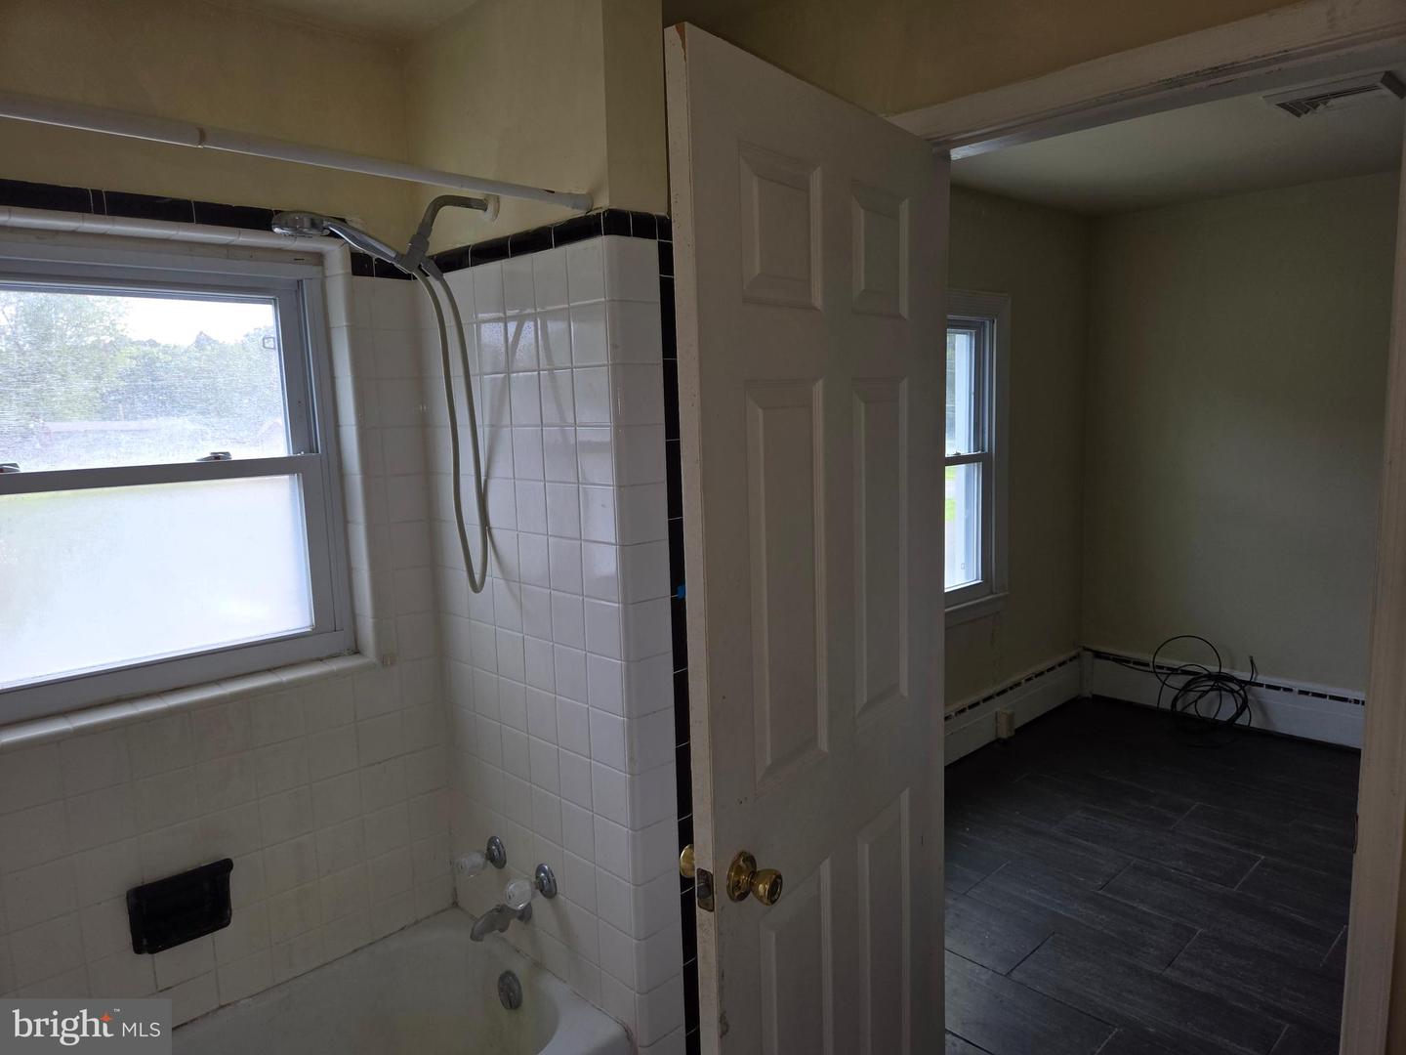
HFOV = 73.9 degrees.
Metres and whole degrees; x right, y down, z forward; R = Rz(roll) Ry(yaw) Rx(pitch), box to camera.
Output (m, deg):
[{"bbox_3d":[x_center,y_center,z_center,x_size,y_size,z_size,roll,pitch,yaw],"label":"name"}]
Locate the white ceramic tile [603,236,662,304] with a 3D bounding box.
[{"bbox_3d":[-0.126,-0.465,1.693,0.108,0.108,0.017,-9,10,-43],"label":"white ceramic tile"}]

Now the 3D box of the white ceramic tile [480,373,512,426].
[{"bbox_3d":[-0.433,-0.267,1.969,0.009,0.109,0.109,-9,10,-43],"label":"white ceramic tile"}]

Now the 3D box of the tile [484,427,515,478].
[{"bbox_3d":[-0.427,-0.158,1.975,0.010,0.108,0.108,-9,10,-43],"label":"tile"}]

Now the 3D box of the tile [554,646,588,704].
[{"bbox_3d":[-0.258,0.291,1.848,0.009,0.107,0.107,-9,10,-43],"label":"tile"}]

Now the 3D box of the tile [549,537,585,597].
[{"bbox_3d":[-0.267,0.076,1.846,0.010,0.108,0.108,-9,10,-43],"label":"tile"}]

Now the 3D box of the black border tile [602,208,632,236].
[{"bbox_3d":[-0.151,-0.535,1.652,0.045,0.043,0.022,-9,10,-43],"label":"black border tile"}]

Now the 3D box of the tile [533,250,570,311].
[{"bbox_3d":[-0.280,-0.462,1.750,0.009,0.107,0.107,-9,10,-43],"label":"tile"}]

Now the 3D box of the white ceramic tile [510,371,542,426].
[{"bbox_3d":[-0.356,-0.260,1.890,0.009,0.109,0.109,-9,10,-43],"label":"white ceramic tile"}]

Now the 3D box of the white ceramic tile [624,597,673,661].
[{"bbox_3d":[-0.107,0.192,1.776,0.111,0.109,0.018,-9,10,-43],"label":"white ceramic tile"}]

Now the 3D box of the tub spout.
[{"bbox_3d":[-0.445,0.860,2.054,0.135,0.058,0.052,-9,10,-43],"label":"tub spout"}]

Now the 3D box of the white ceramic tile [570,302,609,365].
[{"bbox_3d":[-0.205,-0.354,1.718,0.009,0.109,0.109,-9,10,-43],"label":"white ceramic tile"}]

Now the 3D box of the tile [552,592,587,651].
[{"bbox_3d":[-0.264,0.185,1.860,0.010,0.108,0.108,-9,10,-43],"label":"tile"}]

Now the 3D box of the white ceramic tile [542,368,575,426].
[{"bbox_3d":[-0.274,-0.247,1.778,0.009,0.107,0.107,-9,10,-43],"label":"white ceramic tile"}]

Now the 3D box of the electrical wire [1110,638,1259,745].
[{"bbox_3d":[2.244,0.743,4.410,0.328,0.390,0.577,-9,10,-43],"label":"electrical wire"}]

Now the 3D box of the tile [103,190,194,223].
[{"bbox_3d":[-1.048,-0.605,1.772,0.148,0.048,0.010,-9,10,-43],"label":"tile"}]

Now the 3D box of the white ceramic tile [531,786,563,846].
[{"bbox_3d":[-0.328,0.614,1.994,0.010,0.108,0.108,-9,10,-43],"label":"white ceramic tile"}]

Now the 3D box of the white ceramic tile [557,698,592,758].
[{"bbox_3d":[-0.255,0.398,1.862,0.009,0.107,0.107,-9,10,-43],"label":"white ceramic tile"}]

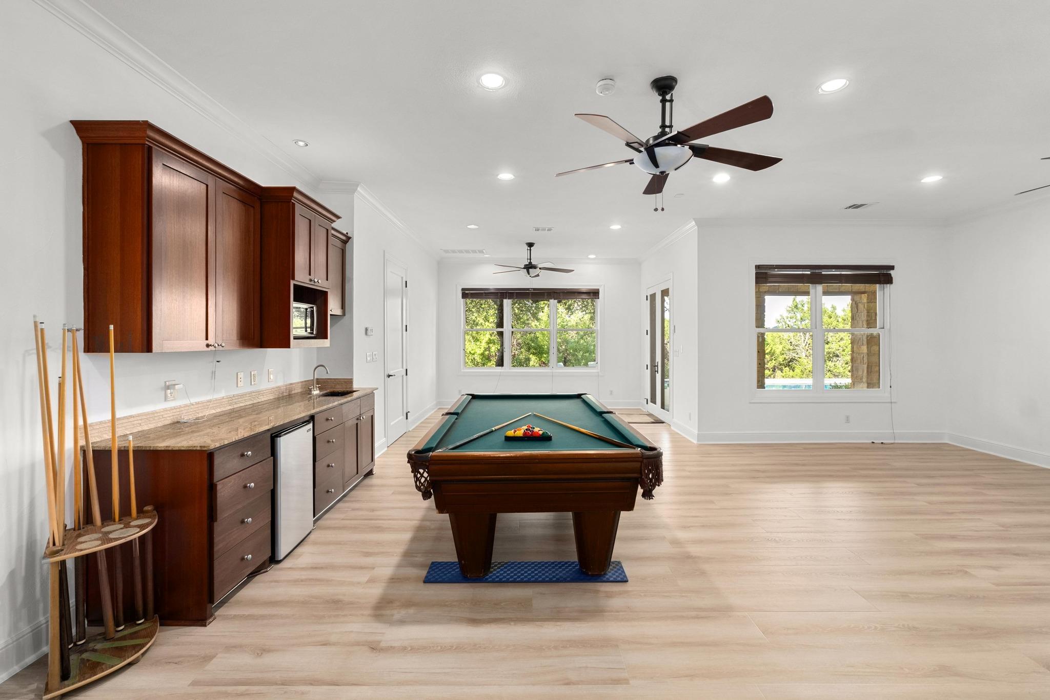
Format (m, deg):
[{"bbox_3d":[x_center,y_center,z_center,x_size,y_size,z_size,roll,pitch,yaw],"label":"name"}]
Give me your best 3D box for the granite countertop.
[{"bbox_3d":[-1.872,0.449,3.370,0.650,0.025,2.435,0,2,0],"label":"granite countertop"}]

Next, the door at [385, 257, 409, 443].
[{"bbox_3d":[-1.840,0.038,6.200,0.070,2.430,0.970,0,2,0],"label":"door"}]

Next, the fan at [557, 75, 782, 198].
[{"bbox_3d":[0.865,-1.385,2.730,1.390,0.590,1.390,0,2,0],"label":"fan"}]

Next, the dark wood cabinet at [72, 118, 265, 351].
[{"bbox_3d":[-2.000,-0.556,2.586,0.370,1.119,0.958,0,2,0],"label":"dark wood cabinet"}]

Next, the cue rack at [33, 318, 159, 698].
[{"bbox_3d":[-1.930,0.640,1.930,0.410,1.500,0.480,0,2,7],"label":"cue rack"}]

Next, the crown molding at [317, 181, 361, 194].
[{"bbox_3d":[-1.930,-1.679,4.522,0.480,0.095,0.095,0,2,0],"label":"crown molding"}]

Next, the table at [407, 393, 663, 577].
[{"bbox_3d":[0.036,0.935,3.710,1.450,0.800,2.500,0,2,-1],"label":"table"}]

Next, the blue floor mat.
[{"bbox_3d":[0.006,1.363,2.687,1.212,0.013,0.206,0,2,0],"label":"blue floor mat"}]

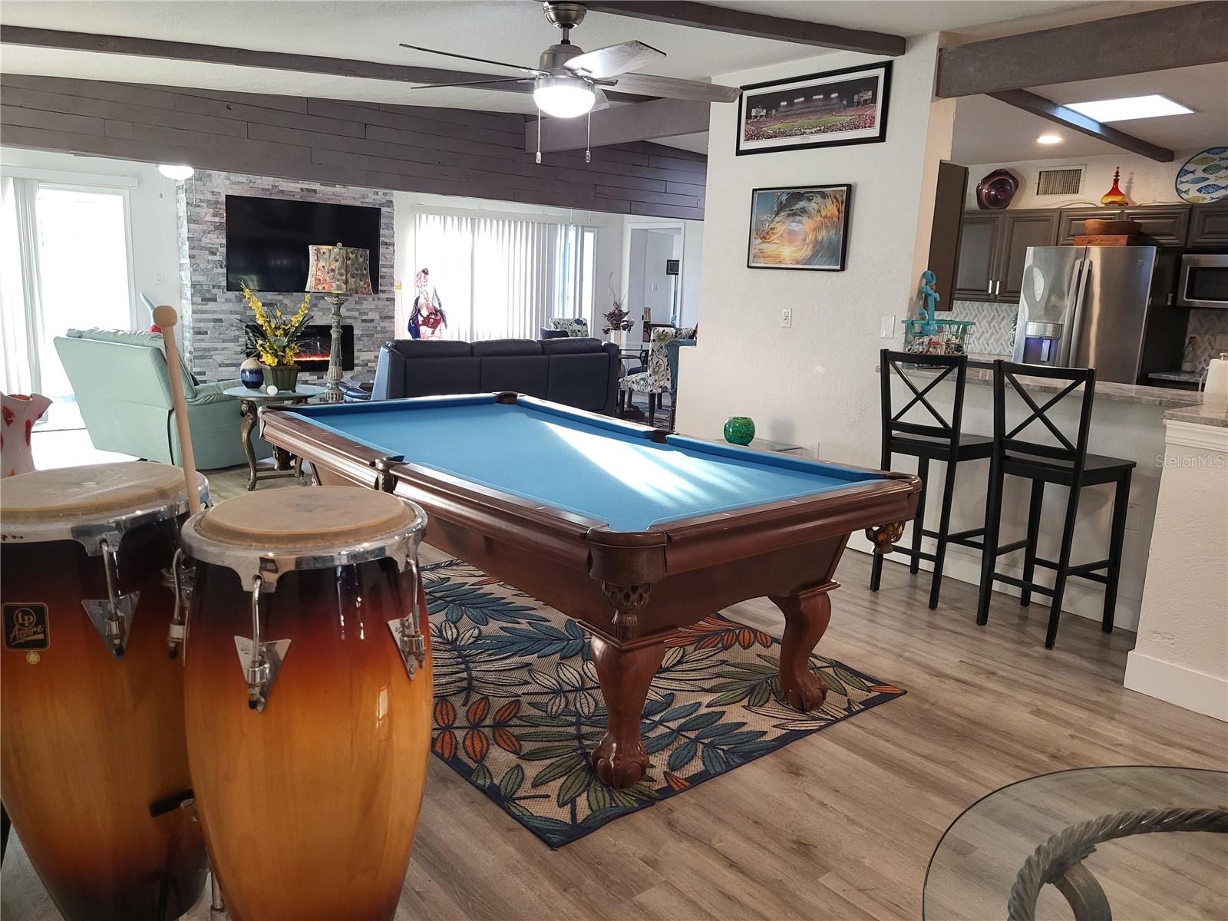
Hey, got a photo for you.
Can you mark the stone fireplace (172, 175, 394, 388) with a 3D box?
[{"bbox_3d":[-3.233,-1.776,9.256,2.071,2.420,0.350,-7,14,-39],"label":"stone fireplace"}]

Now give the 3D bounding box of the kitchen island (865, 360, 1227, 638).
[{"bbox_3d":[2.047,0.137,4.426,0.560,1.050,1.520,-7,14,-40],"label":"kitchen island"}]

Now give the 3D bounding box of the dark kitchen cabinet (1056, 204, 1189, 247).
[{"bbox_3d":[3.954,-1.783,7.080,0.330,0.300,0.930,-7,14,-40],"label":"dark kitchen cabinet"}]

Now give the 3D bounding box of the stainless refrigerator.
[{"bbox_3d":[3.702,-0.684,7.051,0.900,1.785,0.910,-7,14,-40],"label":"stainless refrigerator"}]

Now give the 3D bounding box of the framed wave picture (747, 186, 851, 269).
[{"bbox_3d":[1.024,-1.299,5.165,0.030,0.448,0.670,-7,14,-39],"label":"framed wave picture"}]

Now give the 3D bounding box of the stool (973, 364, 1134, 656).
[{"bbox_3d":[1.925,0.169,3.958,0.480,1.156,0.415,-7,14,-40],"label":"stool"}]

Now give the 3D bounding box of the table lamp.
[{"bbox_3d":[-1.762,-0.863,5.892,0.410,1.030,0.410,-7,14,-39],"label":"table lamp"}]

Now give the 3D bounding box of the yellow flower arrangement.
[{"bbox_3d":[-2.129,-0.854,5.823,0.450,0.540,0.380,-7,14,-39],"label":"yellow flower arrangement"}]

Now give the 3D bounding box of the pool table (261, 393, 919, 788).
[{"bbox_3d":[-0.278,0.324,3.607,1.385,0.800,2.500,-7,14,-40],"label":"pool table"}]

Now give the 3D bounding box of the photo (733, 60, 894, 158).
[{"bbox_3d":[1.060,-1.899,5.035,0.030,0.388,1.015,-7,14,-39],"label":"photo"}]

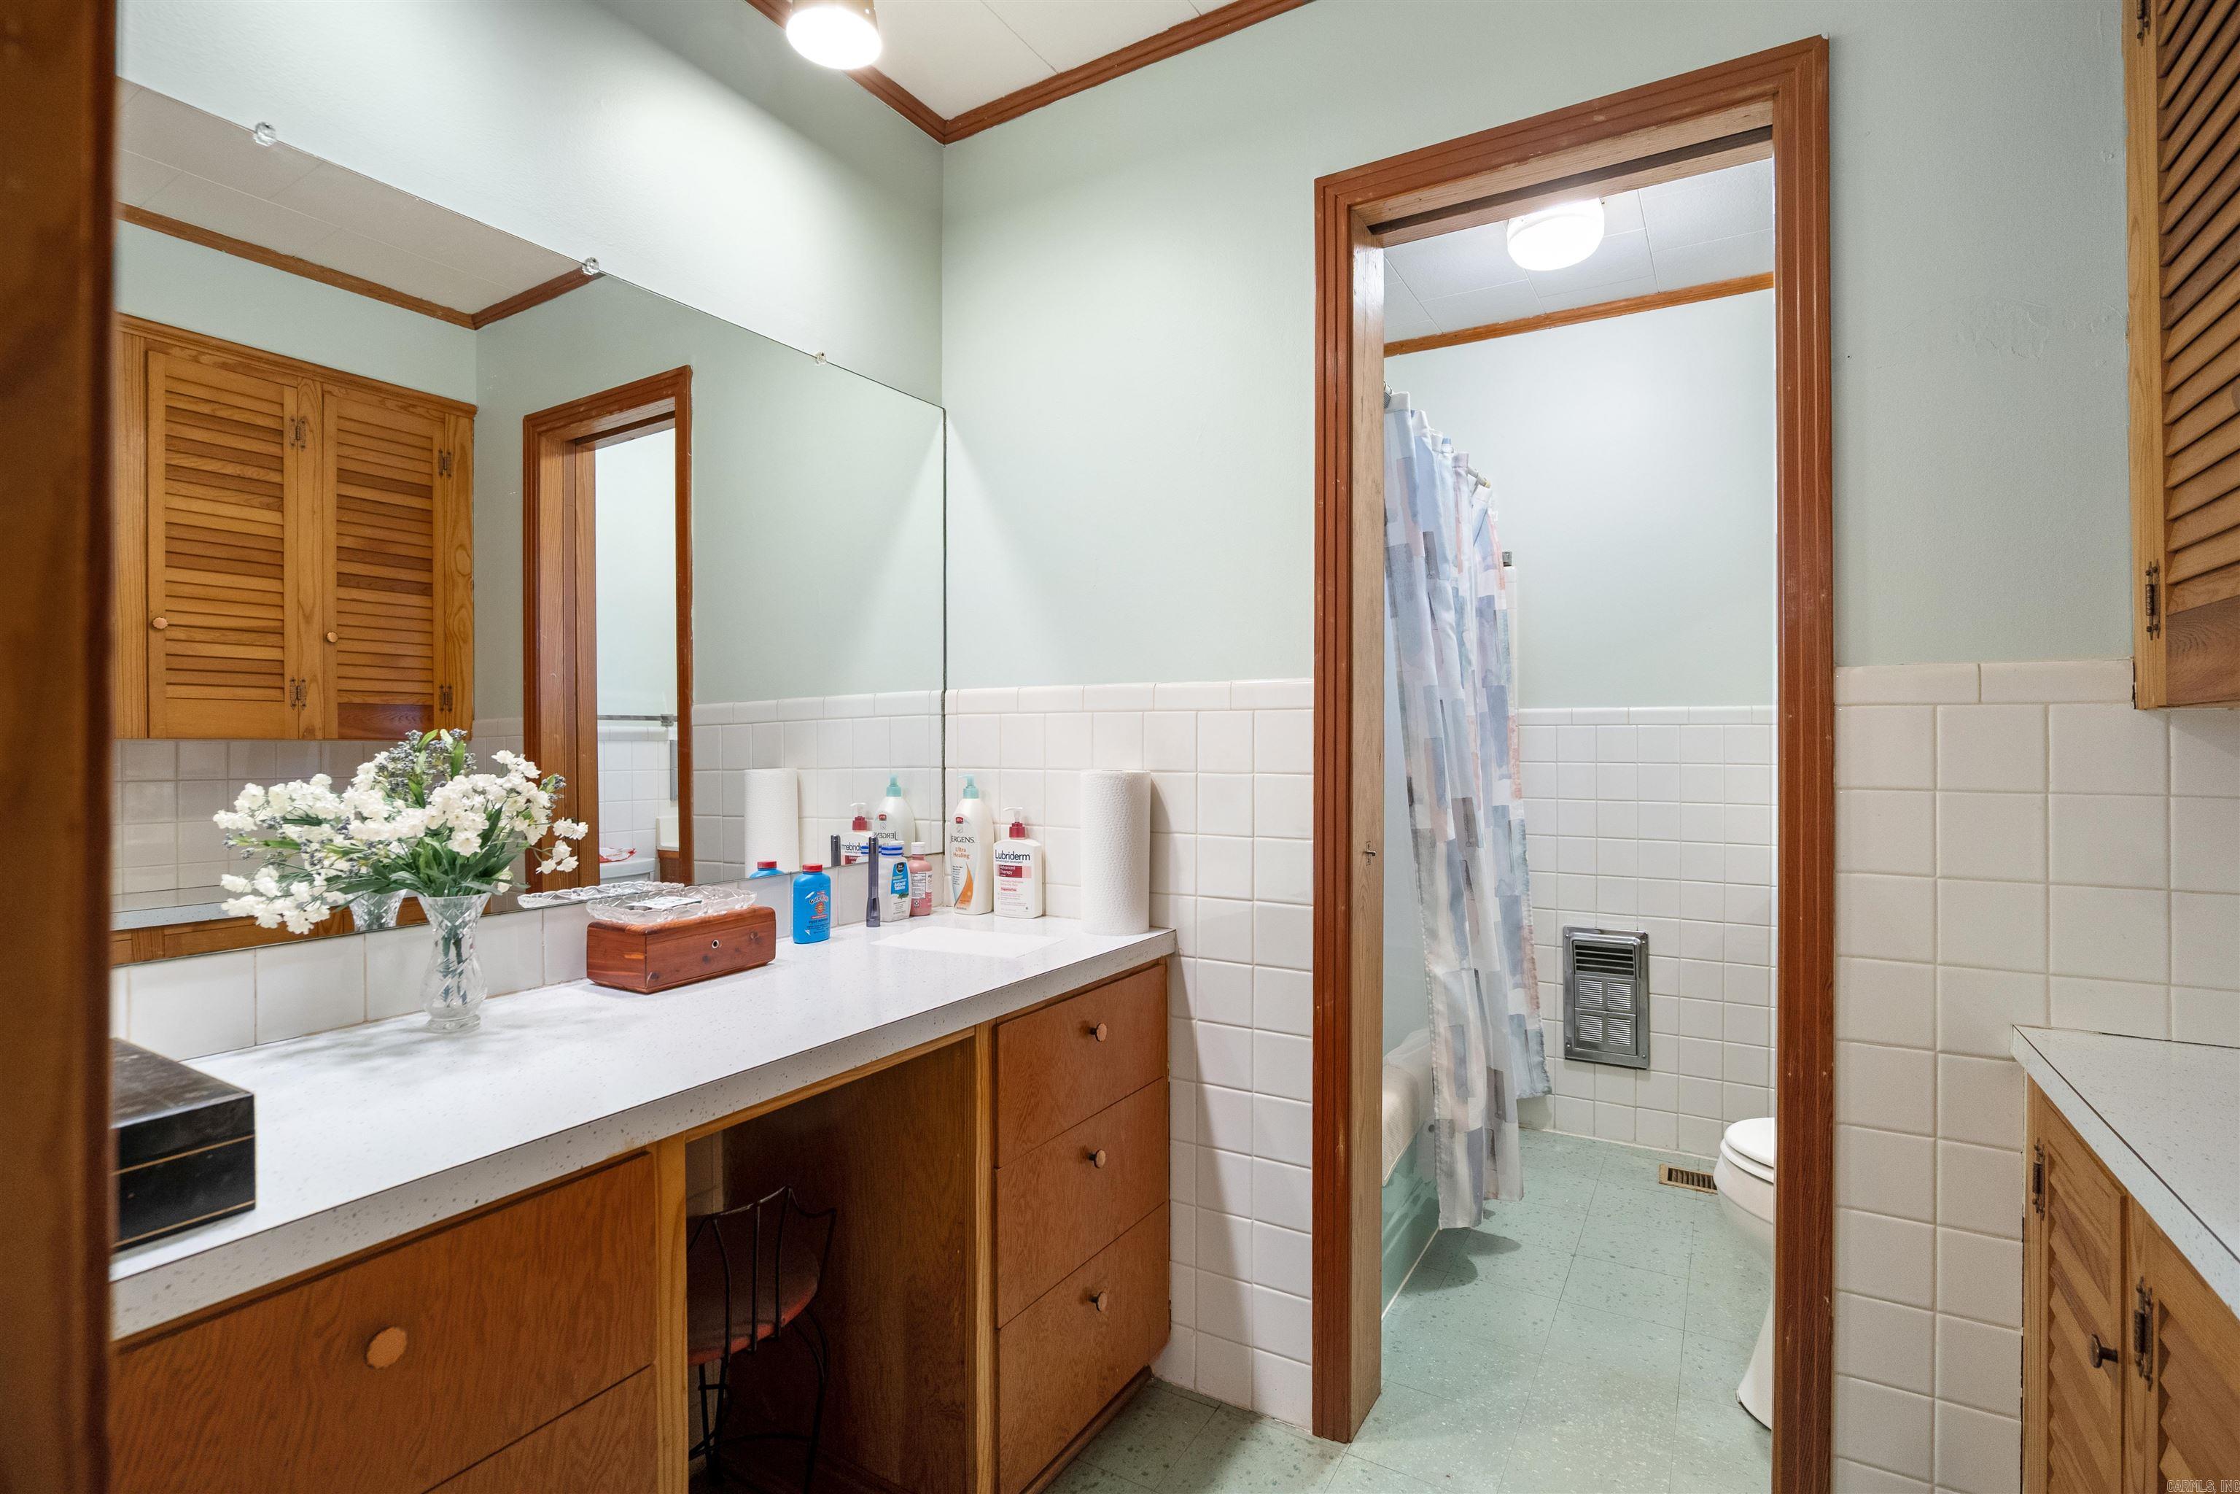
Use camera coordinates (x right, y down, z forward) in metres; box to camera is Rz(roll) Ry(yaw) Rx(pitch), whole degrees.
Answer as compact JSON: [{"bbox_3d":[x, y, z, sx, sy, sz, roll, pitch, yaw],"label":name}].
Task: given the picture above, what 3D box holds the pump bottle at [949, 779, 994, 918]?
[{"bbox_3d":[-0.305,0.194,2.007,0.086,0.280,0.065,0,0,29],"label":"pump bottle"}]

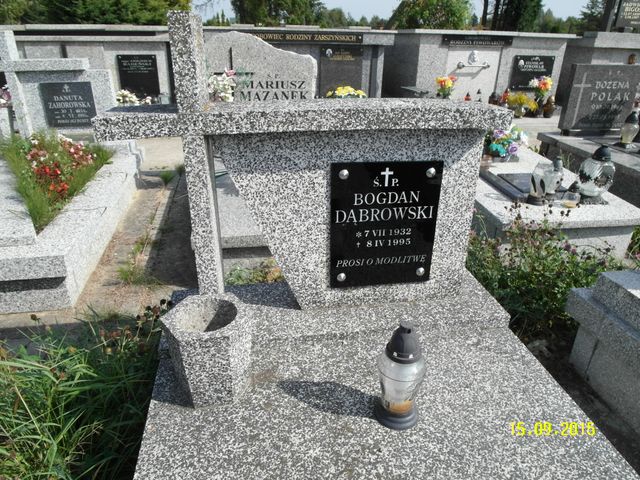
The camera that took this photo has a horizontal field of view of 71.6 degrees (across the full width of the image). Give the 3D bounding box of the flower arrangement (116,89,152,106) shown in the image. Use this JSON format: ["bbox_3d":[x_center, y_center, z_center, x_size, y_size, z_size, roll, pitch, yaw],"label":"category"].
[{"bbox_3d":[-2.984,-2.296,7.139,0.530,0.256,0.240,-1,26,-4],"label":"flower arrangement"}]

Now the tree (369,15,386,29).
[{"bbox_3d":[8.151,-31.138,64.864,2.025,3.129,2.025,1,26,0],"label":"tree"}]

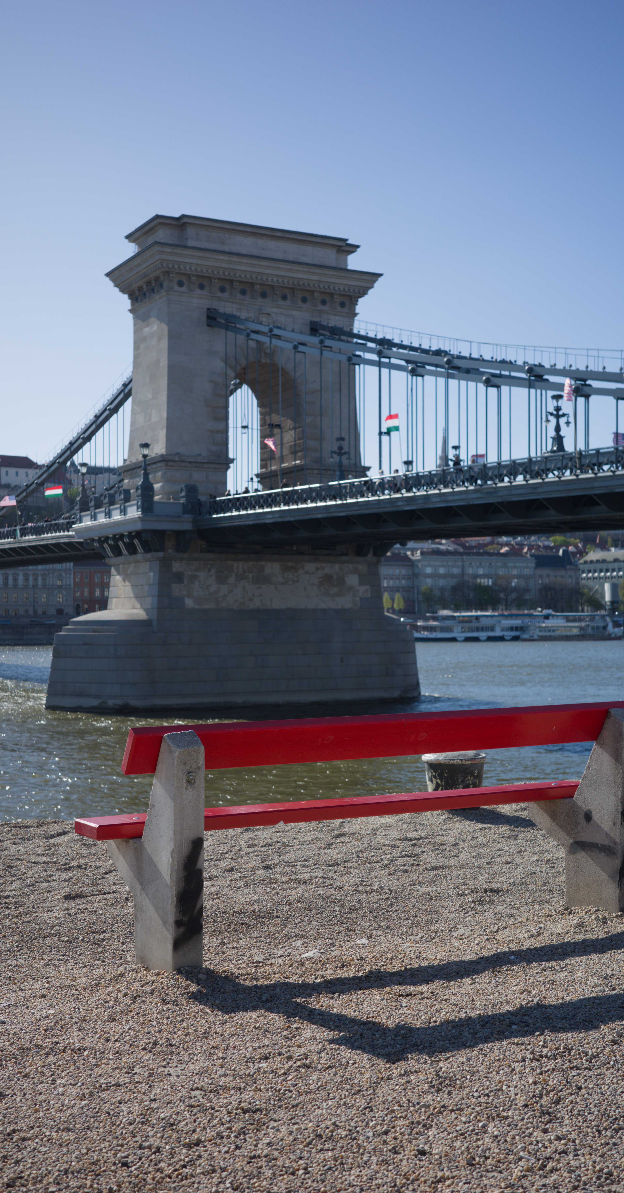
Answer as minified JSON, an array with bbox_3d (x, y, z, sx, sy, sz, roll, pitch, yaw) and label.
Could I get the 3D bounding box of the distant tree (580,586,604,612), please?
[{"bbox_3d":[93.900,0.900,445.000,8.200,9.000,8.200,0,-1,0],"label":"distant tree"}]

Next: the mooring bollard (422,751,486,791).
[{"bbox_3d":[0.936,1.212,8.750,0.425,0.370,0.425,0,-1,0],"label":"mooring bollard"}]

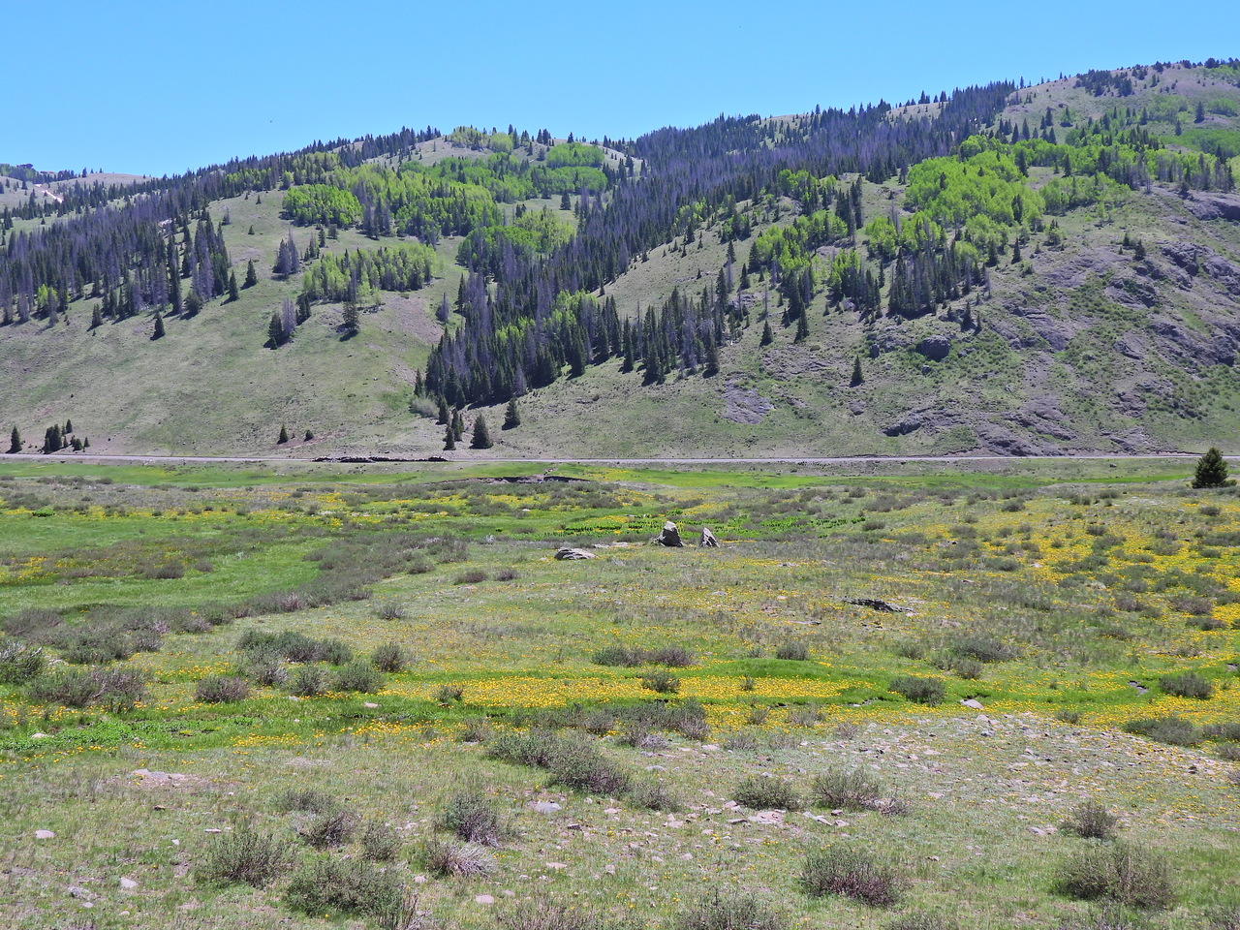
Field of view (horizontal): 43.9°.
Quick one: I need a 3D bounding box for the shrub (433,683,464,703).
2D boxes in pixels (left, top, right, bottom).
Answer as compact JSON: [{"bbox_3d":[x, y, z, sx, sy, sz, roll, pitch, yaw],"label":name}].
[{"bbox_3d":[-2.381,3.159,21.330,0.427,0.270,0.363,0,1,0],"label":"shrub"}]

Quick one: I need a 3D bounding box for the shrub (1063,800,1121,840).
[{"bbox_3d":[4.289,3.231,14.018,0.524,0.321,0.445,0,1,0],"label":"shrub"}]

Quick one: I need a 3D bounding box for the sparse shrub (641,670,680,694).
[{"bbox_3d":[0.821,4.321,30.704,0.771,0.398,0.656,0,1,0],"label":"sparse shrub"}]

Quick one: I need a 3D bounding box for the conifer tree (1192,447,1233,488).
[{"bbox_3d":[54.225,0.210,140.994,3.724,3.701,3.724,0,1,0],"label":"conifer tree"}]

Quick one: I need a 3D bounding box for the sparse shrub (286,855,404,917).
[{"bbox_3d":[-2.582,3.943,14.428,1.107,0.552,0.974,0,1,0],"label":"sparse shrub"}]

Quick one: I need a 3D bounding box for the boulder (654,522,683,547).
[{"bbox_3d":[1.741,2.515,55.931,1.051,0.865,0.788,0,1,0],"label":"boulder"}]

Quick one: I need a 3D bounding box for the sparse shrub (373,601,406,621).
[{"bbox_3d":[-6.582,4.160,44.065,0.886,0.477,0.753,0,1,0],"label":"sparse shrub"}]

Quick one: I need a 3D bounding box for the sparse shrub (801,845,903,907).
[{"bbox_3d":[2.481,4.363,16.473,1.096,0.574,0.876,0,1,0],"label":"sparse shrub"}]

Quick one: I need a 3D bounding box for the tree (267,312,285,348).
[{"bbox_3d":[-124.855,-49.132,560.000,6.340,12.679,6.340,0,1,0],"label":"tree"}]

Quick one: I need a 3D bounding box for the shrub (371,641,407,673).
[{"bbox_3d":[-3.660,3.046,24.403,0.580,0.449,0.493,0,1,0],"label":"shrub"}]

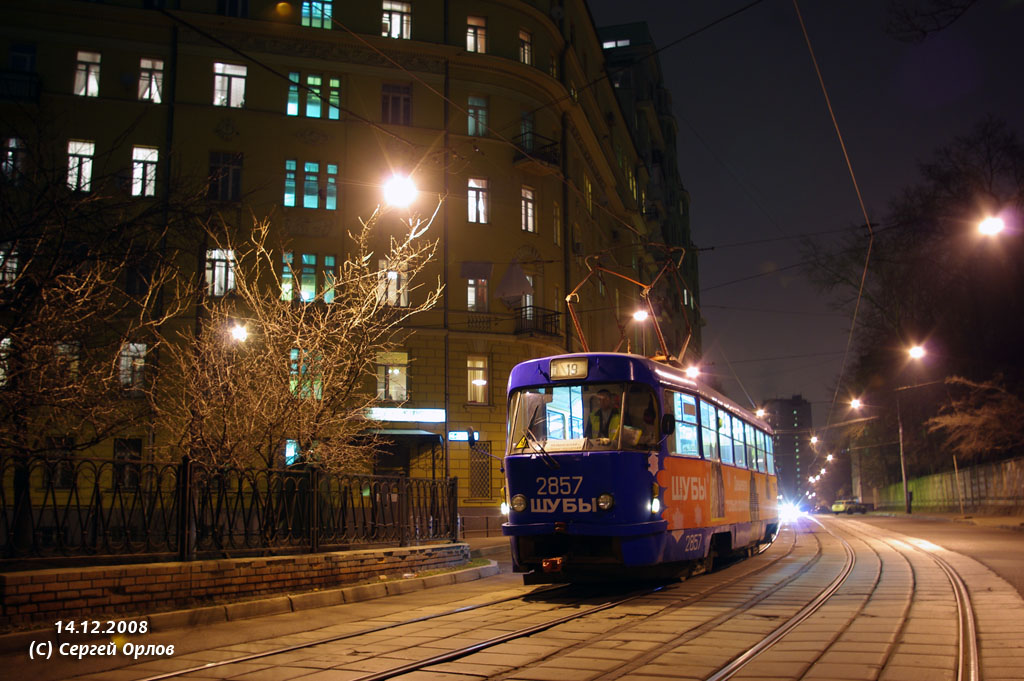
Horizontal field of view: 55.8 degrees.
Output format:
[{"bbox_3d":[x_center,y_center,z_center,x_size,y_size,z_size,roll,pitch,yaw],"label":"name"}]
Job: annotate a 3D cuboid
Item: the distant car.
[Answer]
[{"bbox_3d":[33.338,16.471,95.591,4.100,1.500,1.700,7,-12,-35],"label":"distant car"}]

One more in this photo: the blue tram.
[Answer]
[{"bbox_3d":[3.293,2.721,18.691,2.500,3.060,14.200,-4,-10,21],"label":"blue tram"}]

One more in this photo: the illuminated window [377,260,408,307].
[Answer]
[{"bbox_3d":[-4.543,-2.197,37.110,1.152,1.750,0.200,2,-10,-14],"label":"illuminated window"}]

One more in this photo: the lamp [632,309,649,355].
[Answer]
[{"bbox_3d":[5.748,3.376,41.532,0.500,9.400,1.000,-4,-11,23],"label":"lamp"}]

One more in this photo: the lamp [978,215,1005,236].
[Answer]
[{"bbox_3d":[14.397,-3.453,29.013,0.750,0.300,0.350,-3,-10,17],"label":"lamp"}]

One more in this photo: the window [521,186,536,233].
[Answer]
[{"bbox_3d":[0.660,-5.241,38.658,0.880,1.920,0.200,9,-14,-43],"label":"window"}]

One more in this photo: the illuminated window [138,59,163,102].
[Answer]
[{"bbox_3d":[-13.021,-9.365,34.804,0.800,1.680,0.200,3,-10,-16],"label":"illuminated window"}]

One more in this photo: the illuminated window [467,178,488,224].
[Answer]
[{"bbox_3d":[-1.361,-5.583,38.674,0.882,1.893,0.200,4,-10,-21],"label":"illuminated window"}]

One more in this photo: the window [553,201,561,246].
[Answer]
[{"bbox_3d":[1.857,-4.882,40.321,0.200,1.950,0.880,-4,-11,24],"label":"window"}]

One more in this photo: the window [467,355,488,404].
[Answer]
[{"bbox_3d":[-1.295,1.464,36.281,0.880,1.900,0.200,4,-11,-22],"label":"window"}]

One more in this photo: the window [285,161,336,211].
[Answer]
[{"bbox_3d":[-7.679,-5.930,36.919,1.961,1.851,0.200,2,-10,-14],"label":"window"}]

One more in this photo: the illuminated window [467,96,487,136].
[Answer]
[{"bbox_3d":[-1.382,-9.102,39.264,0.871,1.694,0.200,4,-10,-21],"label":"illuminated window"}]

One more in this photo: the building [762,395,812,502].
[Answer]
[{"bbox_3d":[124.769,50.639,436.672,21.500,48.005,19.000,-3,-10,16],"label":"building"}]

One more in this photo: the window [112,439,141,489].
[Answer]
[{"bbox_3d":[-13.388,4.299,33.690,0.916,1.727,0.200,2,-10,-14],"label":"window"}]

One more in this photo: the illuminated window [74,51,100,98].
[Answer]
[{"bbox_3d":[-15.584,-9.790,35.499,0.832,1.734,0.200,2,-10,-14],"label":"illuminated window"}]

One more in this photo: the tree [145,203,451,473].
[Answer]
[{"bbox_3d":[-3.263,0.500,14.629,4.500,5.400,4.200,3,-10,-16],"label":"tree"}]

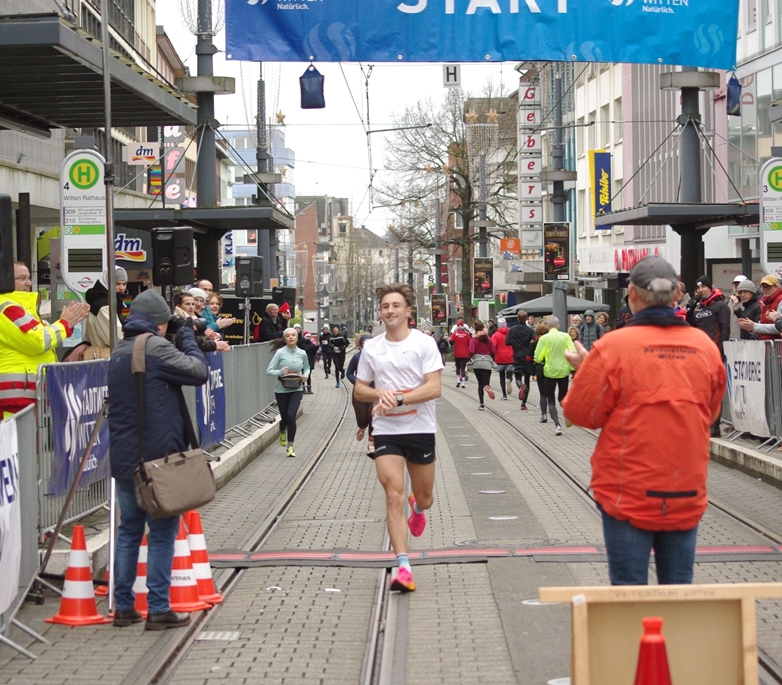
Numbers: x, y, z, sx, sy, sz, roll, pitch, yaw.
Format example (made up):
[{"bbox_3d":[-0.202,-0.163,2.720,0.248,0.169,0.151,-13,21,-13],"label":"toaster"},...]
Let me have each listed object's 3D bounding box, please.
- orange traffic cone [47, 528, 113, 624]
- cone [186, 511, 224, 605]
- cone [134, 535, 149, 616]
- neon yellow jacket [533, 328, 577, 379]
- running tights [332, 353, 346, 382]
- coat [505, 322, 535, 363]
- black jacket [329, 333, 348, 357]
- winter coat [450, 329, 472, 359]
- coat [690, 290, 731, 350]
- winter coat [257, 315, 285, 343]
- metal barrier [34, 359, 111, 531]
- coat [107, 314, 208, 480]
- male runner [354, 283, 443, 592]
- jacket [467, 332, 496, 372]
[{"bbox_3d":[-1.636,1.212,12.250,0.285,0.500,0.285,-1,0,45],"label":"orange traffic cone"},{"bbox_3d":[-1.091,1.201,13.100,0.285,0.500,0.285,-1,0,12],"label":"cone"},{"bbox_3d":[-1.334,1.202,12.420,0.285,0.500,0.285,-1,0,45],"label":"cone"},{"bbox_3d":[2.367,0.158,33.600,0.610,0.720,0.380,-1,0,-3],"label":"neon yellow jacket"},{"bbox_3d":[-1.448,0.724,65.000,0.360,0.820,0.500,-1,0,-3],"label":"running tights"},{"bbox_3d":[2.385,0.037,43.000,0.560,0.780,0.360,-1,0,3],"label":"coat"},{"bbox_3d":[-1.448,0.070,65.000,0.510,0.660,0.360,-1,0,-3],"label":"black jacket"},{"bbox_3d":[1.771,0.025,59.500,0.550,0.750,0.350,-1,0,0],"label":"winter coat"},{"bbox_3d":[3.701,-0.231,27.000,0.530,0.790,0.390,-1,0,41],"label":"coat"},{"bbox_3d":[-2.219,-0.166,43.000,0.450,0.780,0.500,-1,0,30],"label":"winter coat"},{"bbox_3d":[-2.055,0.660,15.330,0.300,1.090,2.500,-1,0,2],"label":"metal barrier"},{"bbox_3d":[-1.230,0.289,12.250,0.450,0.870,0.520,-1,0,-44],"label":"coat"},{"bbox_3d":[0.044,0.546,13.700,0.530,1.770,0.800,-1,0,0],"label":"male runner"},{"bbox_3d":[1.686,0.168,43.500,0.500,0.710,0.360,-1,0,-3],"label":"jacket"}]

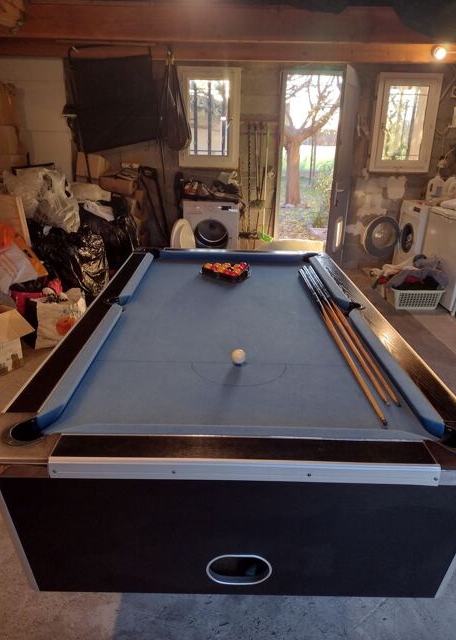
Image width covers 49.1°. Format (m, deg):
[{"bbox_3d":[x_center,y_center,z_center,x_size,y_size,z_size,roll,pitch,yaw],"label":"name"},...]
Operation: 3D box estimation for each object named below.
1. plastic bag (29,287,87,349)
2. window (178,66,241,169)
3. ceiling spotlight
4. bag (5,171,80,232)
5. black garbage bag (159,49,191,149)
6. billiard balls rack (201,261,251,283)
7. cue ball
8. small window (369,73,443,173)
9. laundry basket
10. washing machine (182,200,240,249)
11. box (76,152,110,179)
[{"bbox_3d":[-1.286,-0.035,3.769,0.400,0.410,0.200,-10,23,-30],"label":"plastic bag"},{"bbox_3d":[-0.209,-2.267,5.634,0.690,1.040,0.100,1,20,-1],"label":"window"},{"bbox_3d":[2.201,-2.733,5.115,0.140,0.140,0.130,1,20,-1],"label":"ceiling spotlight"},{"bbox_3d":[-1.632,-1.054,4.390,0.620,0.520,0.420,-5,21,-19],"label":"bag"},{"bbox_3d":[-0.578,-2.346,5.370,0.360,1.000,0.200,1,20,-1],"label":"black garbage bag"},{"bbox_3d":[0.016,-0.279,2.757,0.290,0.055,0.265,-3,20,-13],"label":"billiard balls rack"},{"bbox_3d":[0.036,0.120,1.652,0.050,0.050,0.050,1,20,-1],"label":"cue ball"},{"bbox_3d":[2.050,-2.213,5.671,0.700,1.040,0.100,1,20,-1],"label":"small window"},{"bbox_3d":[1.798,-0.271,4.899,0.520,0.250,0.380,1,20,-1],"label":"laundry basket"},{"bbox_3d":[-0.198,-0.950,5.745,0.600,0.850,0.570,1,20,-1],"label":"washing machine"},{"bbox_3d":[-1.429,-1.633,5.299,0.300,0.270,0.300,1,20,-1],"label":"box"}]

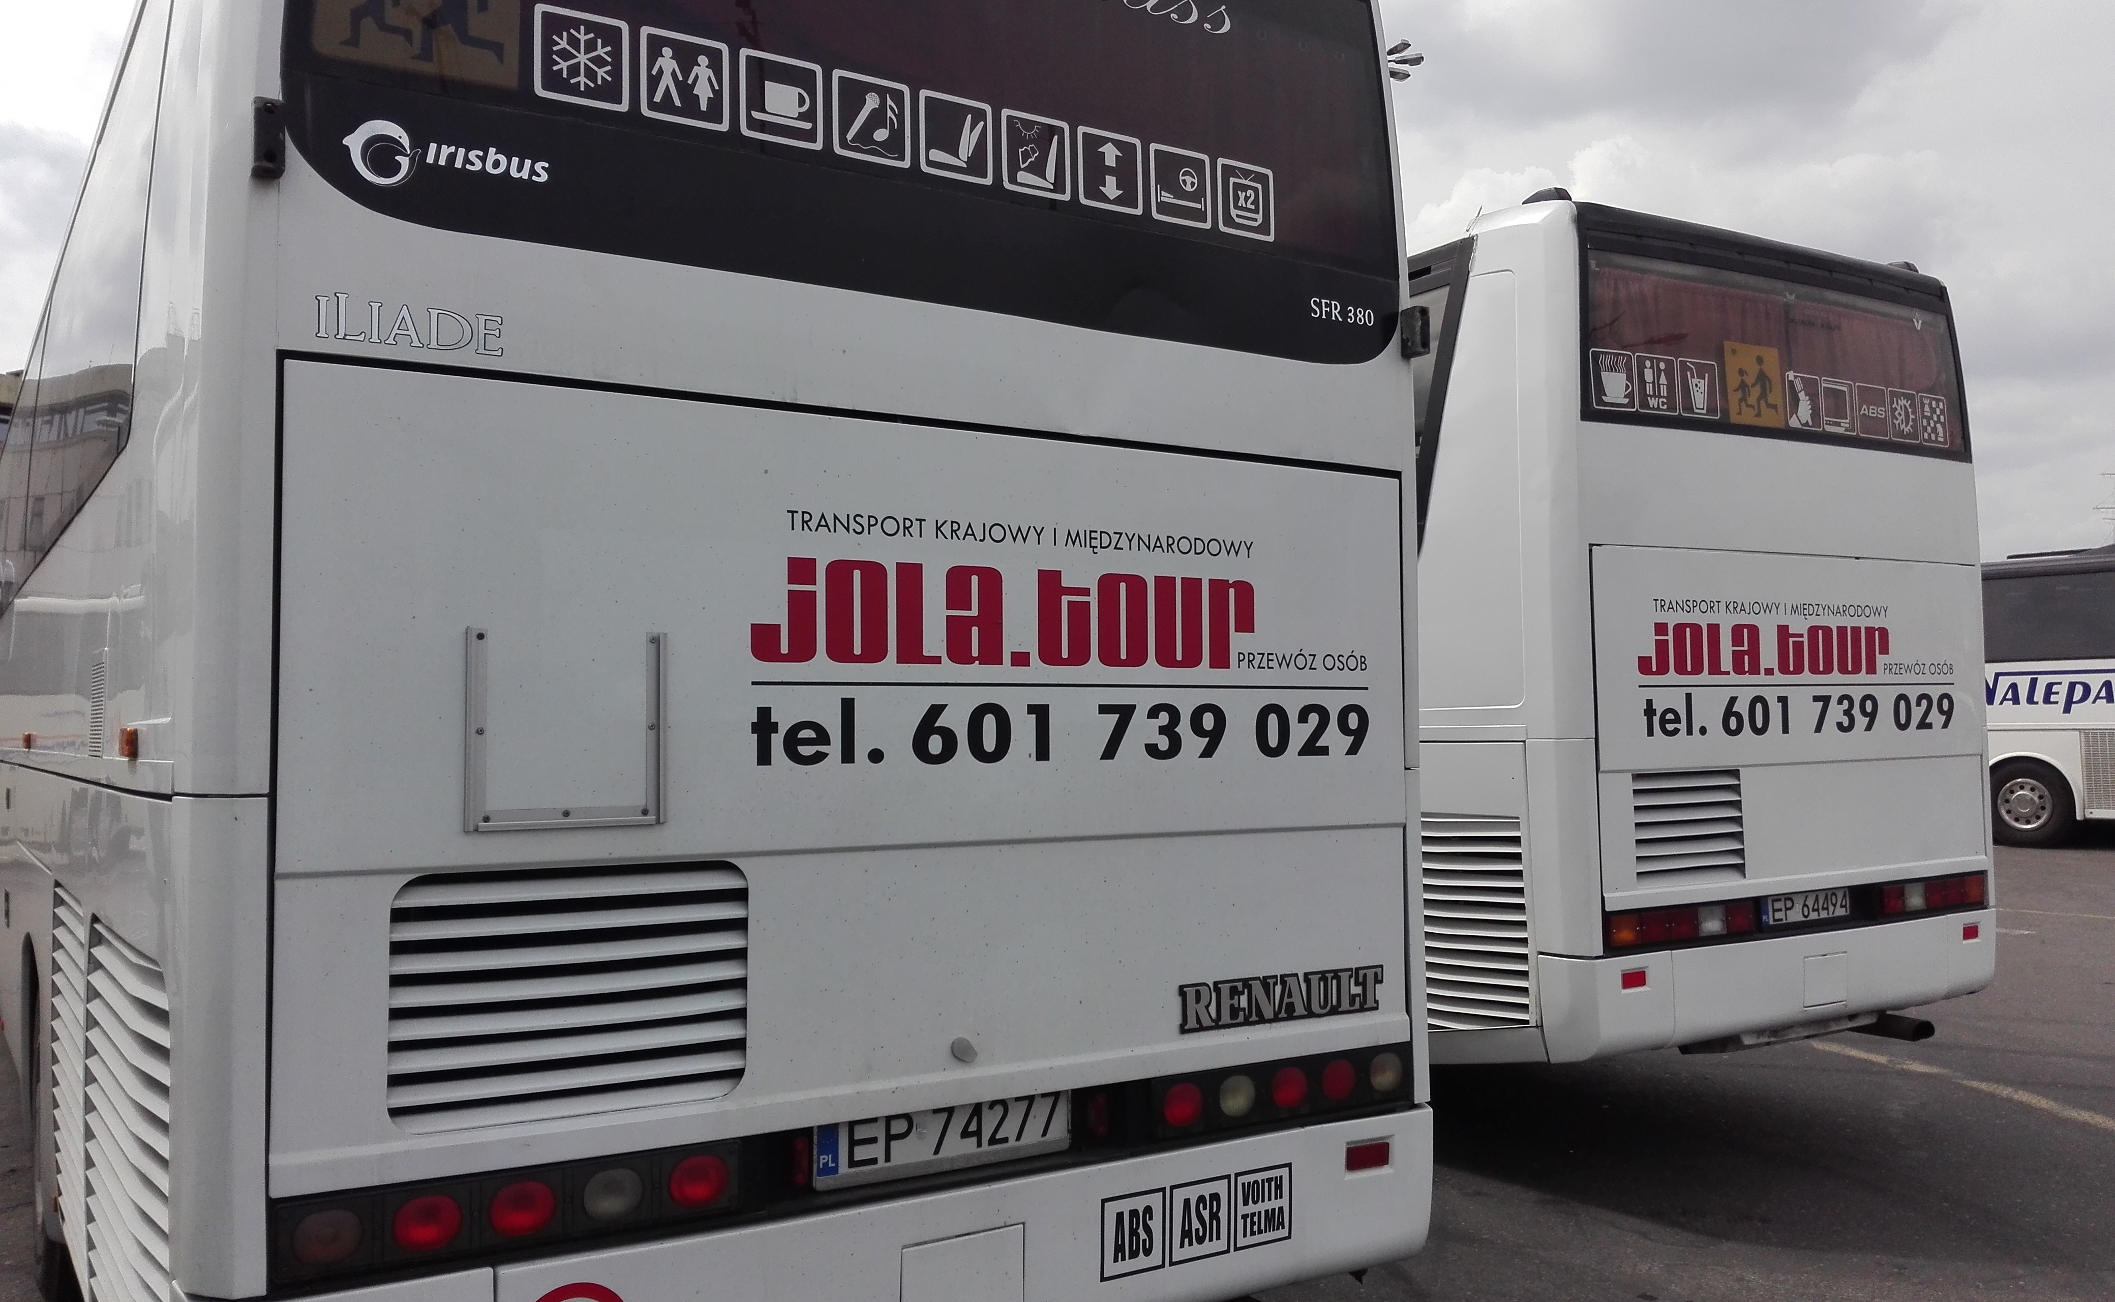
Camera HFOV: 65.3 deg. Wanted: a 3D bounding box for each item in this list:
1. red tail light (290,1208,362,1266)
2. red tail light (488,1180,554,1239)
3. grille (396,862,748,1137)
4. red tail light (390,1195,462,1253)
[{"bbox_3d":[-1.061,0.853,2.401,0.098,0.083,0.030,1,-3,-30],"label":"red tail light"},{"bbox_3d":[-0.822,0.860,2.542,0.100,0.085,0.030,2,-3,-31],"label":"red tail light"},{"bbox_3d":[-0.761,0.538,2.611,0.560,0.385,0.030,2,-3,-31],"label":"grille"},{"bbox_3d":[-0.941,0.857,2.471,0.099,0.084,0.030,1,-3,-31],"label":"red tail light"}]

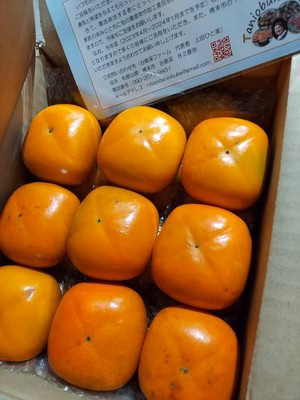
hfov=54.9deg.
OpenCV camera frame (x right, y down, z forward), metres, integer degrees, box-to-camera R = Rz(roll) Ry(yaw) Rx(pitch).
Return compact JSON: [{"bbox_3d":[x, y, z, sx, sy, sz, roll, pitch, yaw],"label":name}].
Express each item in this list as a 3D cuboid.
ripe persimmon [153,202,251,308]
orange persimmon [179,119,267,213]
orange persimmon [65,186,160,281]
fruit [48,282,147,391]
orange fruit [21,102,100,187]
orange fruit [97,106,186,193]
[{"bbox_3d":[0.043,0.046,0.243,0.082,0.057,0.082,9,77,14],"label":"ripe persimmon"},{"bbox_3d":[0.068,-0.032,0.261,0.078,0.055,0.078,9,77,14],"label":"orange persimmon"},{"bbox_3d":[-0.033,0.029,0.263,0.081,0.057,0.081,9,77,14],"label":"orange persimmon"},{"bbox_3d":[-0.043,0.112,0.243,0.079,0.055,0.079,9,77,14],"label":"fruit"},{"bbox_3d":[-0.089,-0.057,0.299,0.079,0.056,0.079,9,77,14],"label":"orange fruit"},{"bbox_3d":[-0.007,-0.048,0.279,0.082,0.058,0.082,9,77,14],"label":"orange fruit"}]

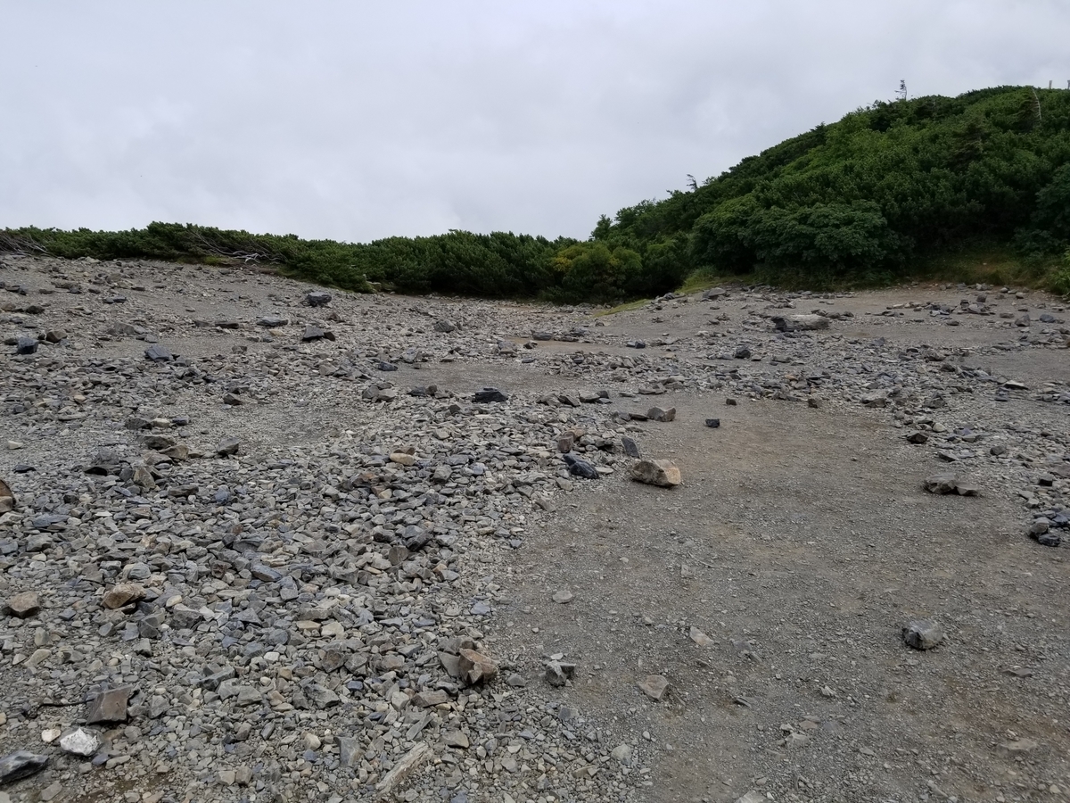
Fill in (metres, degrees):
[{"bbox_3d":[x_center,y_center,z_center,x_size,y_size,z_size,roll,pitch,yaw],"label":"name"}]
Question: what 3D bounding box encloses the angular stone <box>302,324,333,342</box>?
[{"bbox_3d":[-3.728,-1.187,13.800,0.520,0.270,0.380,1,3,10],"label":"angular stone"}]

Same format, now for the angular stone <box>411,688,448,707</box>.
[{"bbox_3d":[-0.387,1.096,2.970,0.125,0.048,0.075,-1,3,-15],"label":"angular stone"}]

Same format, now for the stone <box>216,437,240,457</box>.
[{"bbox_3d":[-2.286,0.342,5.982,0.148,0.130,0.126,-2,5,-21],"label":"stone"}]

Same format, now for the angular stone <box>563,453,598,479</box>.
[{"bbox_3d":[0.353,0.507,6.300,0.280,0.150,0.180,2,4,30],"label":"angular stone"}]

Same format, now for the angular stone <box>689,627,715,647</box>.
[{"bbox_3d":[0.670,0.942,3.222,0.058,0.042,0.105,-3,6,-33],"label":"angular stone"}]

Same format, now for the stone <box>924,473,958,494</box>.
[{"bbox_3d":[2.982,0.606,5.900,0.225,0.130,0.180,1,3,20],"label":"stone"}]

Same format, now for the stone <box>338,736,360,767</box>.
[{"bbox_3d":[-0.565,1.069,2.456,0.058,0.069,0.087,-1,5,-13],"label":"stone"}]

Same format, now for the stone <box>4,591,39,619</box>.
[{"bbox_3d":[-2.324,0.923,3.640,0.145,0.090,0.120,-1,4,-25],"label":"stone"}]

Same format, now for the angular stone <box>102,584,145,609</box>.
[{"bbox_3d":[-1.915,0.907,3.740,0.190,0.085,0.130,-1,4,-25],"label":"angular stone"}]

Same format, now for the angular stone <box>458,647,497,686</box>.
[{"bbox_3d":[-0.222,1.023,3.100,0.145,0.115,0.130,1,3,20],"label":"angular stone"}]

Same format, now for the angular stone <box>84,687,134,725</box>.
[{"bbox_3d":[-1.410,1.000,2.657,0.134,0.085,0.107,-3,6,-28],"label":"angular stone"}]

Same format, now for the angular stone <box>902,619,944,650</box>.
[{"bbox_3d":[1.542,0.926,3.194,0.139,0.089,0.112,2,6,26],"label":"angular stone"}]

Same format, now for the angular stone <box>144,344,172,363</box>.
[{"bbox_3d":[-5.110,-0.647,10.900,0.370,0.200,0.280,-1,3,-15],"label":"angular stone"}]

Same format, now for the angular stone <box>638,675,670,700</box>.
[{"bbox_3d":[0.417,1.008,2.837,0.097,0.055,0.087,3,6,28],"label":"angular stone"}]

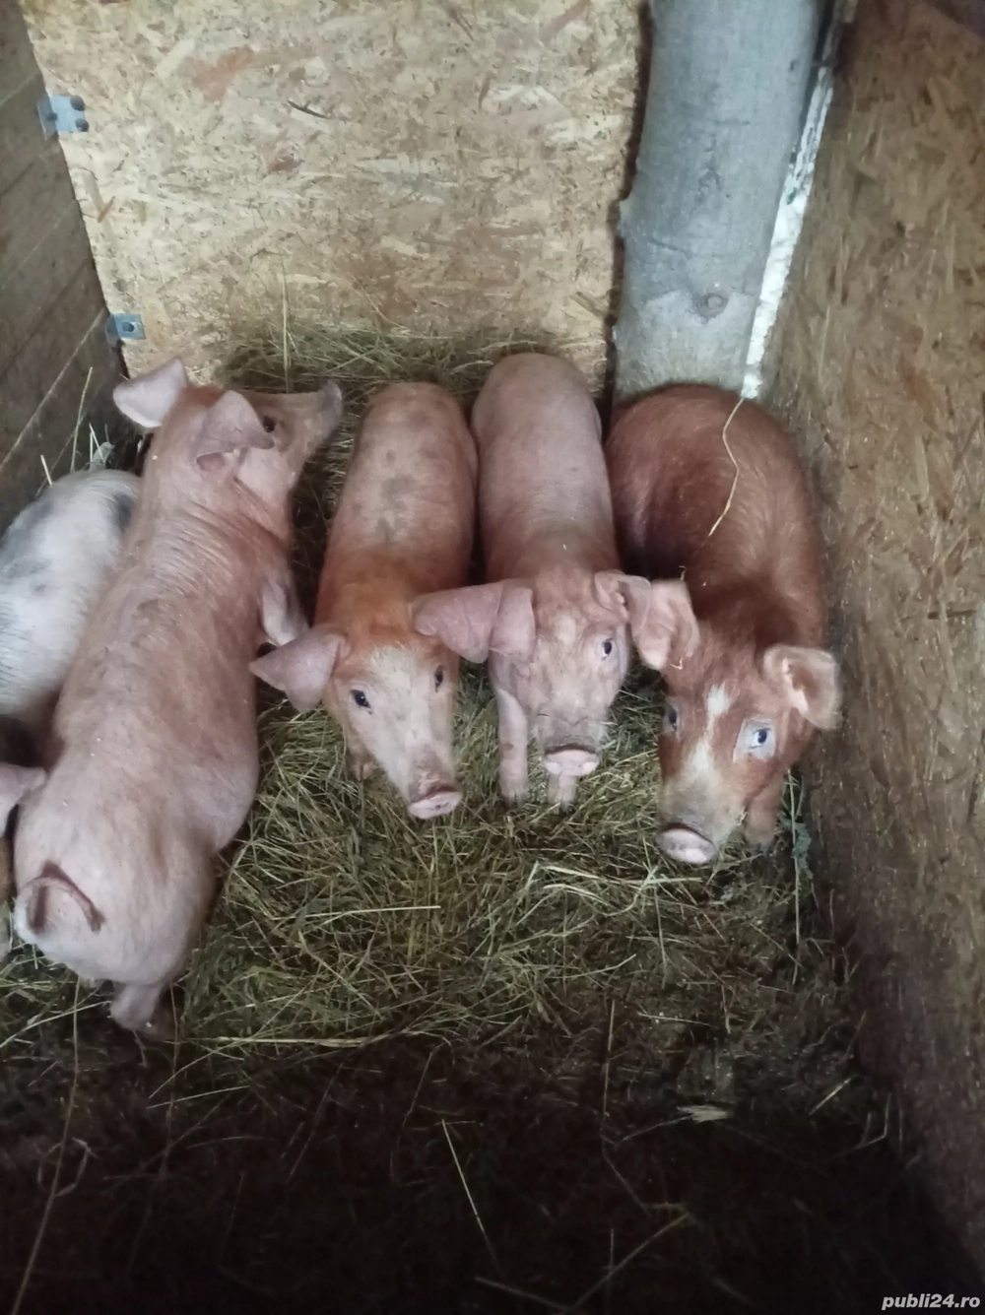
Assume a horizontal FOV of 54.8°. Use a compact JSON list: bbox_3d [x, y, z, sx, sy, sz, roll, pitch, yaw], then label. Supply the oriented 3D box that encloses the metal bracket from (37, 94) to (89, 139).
[{"bbox_3d":[-0.774,-0.981,1.722,0.064,0.056,0.064,0,44,0],"label":"metal bracket"}]

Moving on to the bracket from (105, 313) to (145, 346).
[{"bbox_3d":[-0.779,-0.699,2.011,0.059,0.053,0.044,0,44,0],"label":"bracket"}]

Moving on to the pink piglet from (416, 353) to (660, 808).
[{"bbox_3d":[0.047,-0.137,1.404,0.265,0.360,0.731,-2,44,-2],"label":"pink piglet"}]

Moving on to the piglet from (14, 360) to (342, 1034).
[{"bbox_3d":[-0.388,0.004,1.216,0.276,0.413,0.869,1,44,0],"label":"piglet"}]

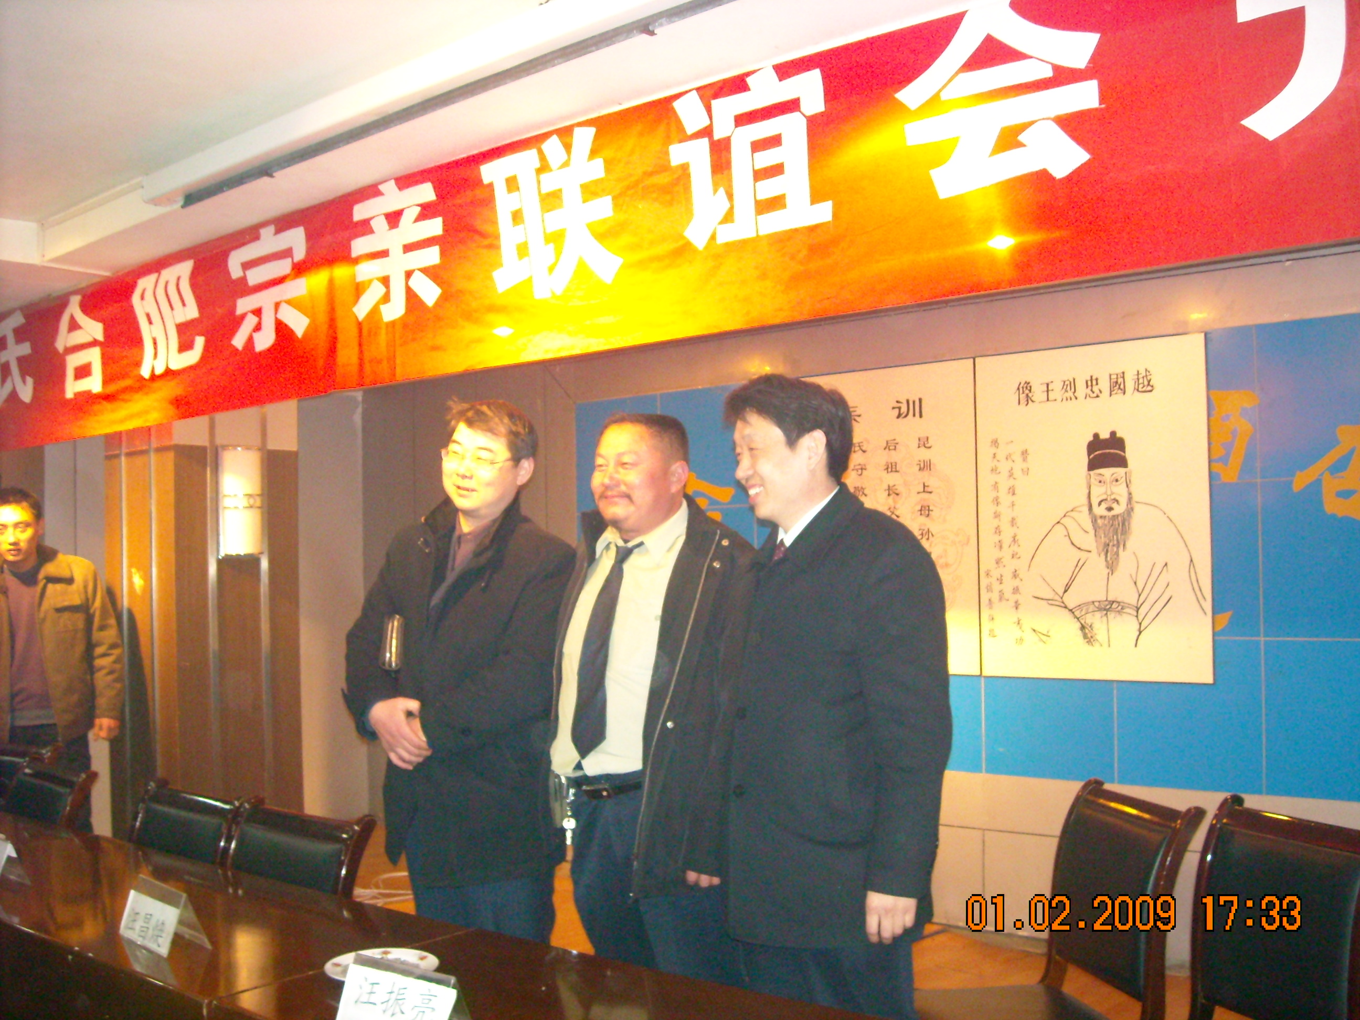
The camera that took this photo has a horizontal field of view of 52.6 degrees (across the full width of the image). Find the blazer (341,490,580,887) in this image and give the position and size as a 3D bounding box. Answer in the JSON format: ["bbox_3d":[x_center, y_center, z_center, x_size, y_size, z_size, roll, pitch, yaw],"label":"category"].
[{"bbox_3d":[-0.463,0.383,2.960,0.550,0.820,0.380,-3,-2,38],"label":"blazer"}]

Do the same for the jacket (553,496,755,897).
[{"bbox_3d":[-0.050,0.357,2.730,0.540,0.770,0.340,-3,-2,37],"label":"jacket"}]

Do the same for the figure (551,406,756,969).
[{"bbox_3d":[-0.042,0.648,2.720,0.550,1.692,0.350,-3,-2,37],"label":"figure"}]

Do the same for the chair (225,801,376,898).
[{"bbox_3d":[-0.965,1.092,2.861,0.460,0.860,0.550,-3,-2,39],"label":"chair"}]

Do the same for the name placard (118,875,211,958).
[{"bbox_3d":[-0.898,0.701,2.394,0.076,0.098,0.215,0,-2,-41],"label":"name placard"}]

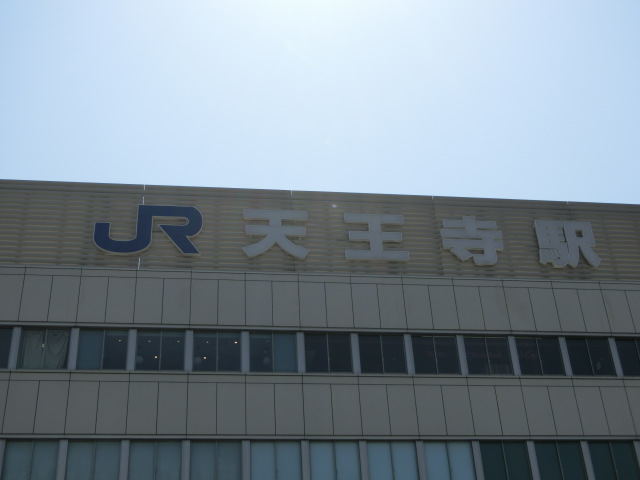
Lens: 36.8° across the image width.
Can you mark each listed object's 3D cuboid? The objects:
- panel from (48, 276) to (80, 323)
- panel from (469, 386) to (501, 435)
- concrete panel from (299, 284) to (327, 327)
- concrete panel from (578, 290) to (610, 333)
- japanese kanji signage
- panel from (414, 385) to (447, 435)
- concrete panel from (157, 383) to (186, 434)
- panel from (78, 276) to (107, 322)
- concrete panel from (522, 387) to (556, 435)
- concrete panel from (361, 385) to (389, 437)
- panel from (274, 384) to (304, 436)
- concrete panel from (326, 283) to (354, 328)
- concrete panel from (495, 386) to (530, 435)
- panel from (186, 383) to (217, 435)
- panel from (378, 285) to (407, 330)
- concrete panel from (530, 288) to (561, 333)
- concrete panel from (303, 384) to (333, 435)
[{"bbox_3d":[-8.916,2.071,33.524,0.970,1.854,0.100,2,-34,-8],"label":"panel"},{"bbox_3d":[5.707,5.927,33.269,0.970,1.857,0.100,2,-34,-8],"label":"panel"},{"bbox_3d":[-0.272,2.348,34.712,0.970,1.854,0.100,2,-34,-8],"label":"concrete panel"},{"bbox_3d":[9.547,2.491,33.566,0.900,1.720,0.120,2,-34,-8],"label":"concrete panel"},{"bbox_3d":[1.362,-0.040,37.611,19.892,2.358,0.250,2,-34,-8],"label":"japanese kanji signage"},{"bbox_3d":[3.786,5.865,33.004,0.970,1.857,0.100,2,-34,-8],"label":"panel"},{"bbox_3d":[-4.875,5.577,31.815,0.970,1.865,0.100,2,-34,-8],"label":"concrete panel"},{"bbox_3d":[-8.206,2.166,34.699,0.990,1.884,0.120,2,-34,-8],"label":"panel"},{"bbox_3d":[7.842,6.161,34.579,0.990,1.894,0.120,2,-34,-8],"label":"concrete panel"},{"bbox_3d":[1.865,5.804,32.738,0.970,1.857,0.100,2,-34,-8],"label":"concrete panel"},{"bbox_3d":[-1.069,5.877,33.351,0.990,1.894,0.120,2,-34,-8],"label":"panel"},{"bbox_3d":[0.705,2.451,35.927,0.990,1.884,0.120,2,-34,-8],"label":"concrete panel"},{"bbox_3d":[6.667,5.958,33.402,0.970,1.857,0.100,2,-34,-8],"label":"concrete panel"},{"bbox_3d":[-3.915,5.607,31.947,0.970,1.865,0.100,2,-34,-8],"label":"panel"},{"bbox_3d":[2.418,2.265,32.583,0.900,1.720,0.120,2,-34,-8],"label":"panel"},{"bbox_3d":[8.373,2.624,35.900,0.970,1.854,0.100,2,-34,-8],"label":"concrete panel"},{"bbox_3d":[-0.069,5.322,30.141,0.900,1.724,0.120,2,-34,-8],"label":"concrete panel"}]

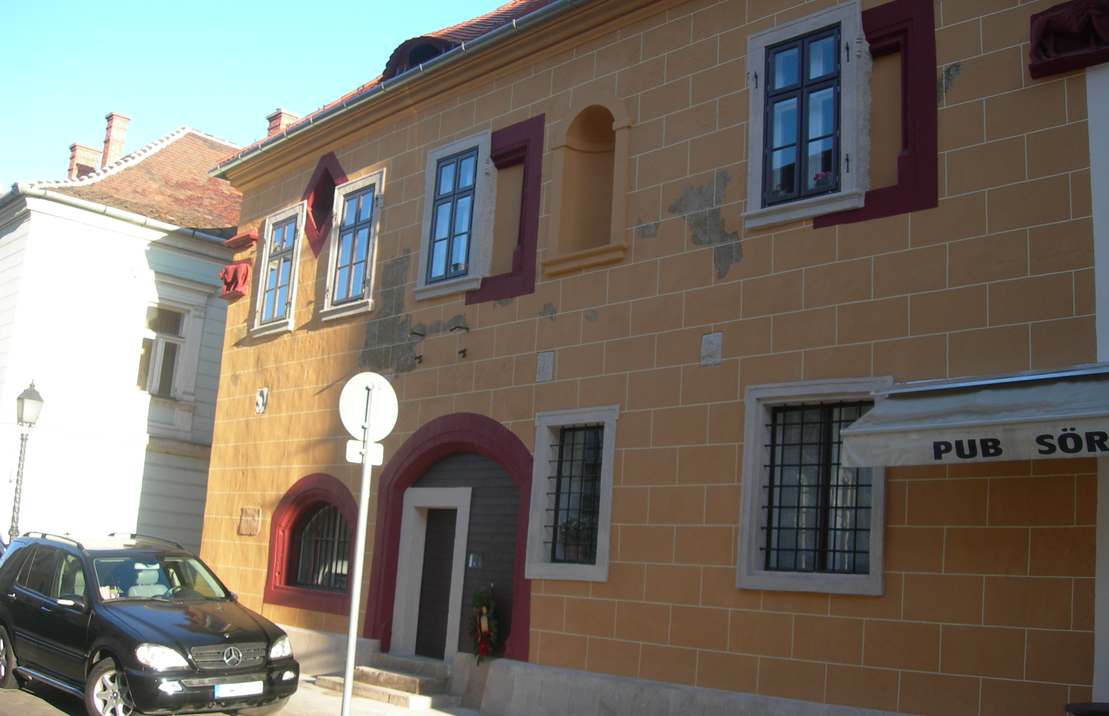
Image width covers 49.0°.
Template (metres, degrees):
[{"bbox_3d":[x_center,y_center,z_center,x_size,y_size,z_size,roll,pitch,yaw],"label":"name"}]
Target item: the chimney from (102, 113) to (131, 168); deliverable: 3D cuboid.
[{"bbox_3d":[-11.160,-5.420,30.845,0.500,1.570,0.500,14,-15,-41],"label":"chimney"}]

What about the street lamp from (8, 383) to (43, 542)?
[{"bbox_3d":[-9.590,2.572,21.575,0.470,4.314,0.470,14,-15,-41],"label":"street lamp"}]

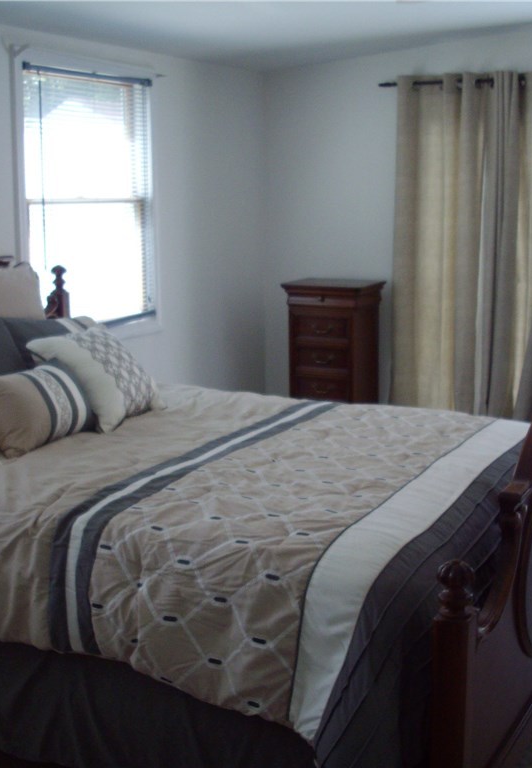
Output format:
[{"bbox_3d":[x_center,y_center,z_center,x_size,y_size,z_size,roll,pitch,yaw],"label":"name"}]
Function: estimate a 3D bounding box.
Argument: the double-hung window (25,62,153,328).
[{"bbox_3d":[-0.786,-0.831,4.990,0.100,1.140,0.920,5,12,27],"label":"double-hung window"}]

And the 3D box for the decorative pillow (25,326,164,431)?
[{"bbox_3d":[-0.572,-0.037,3.872,0.440,0.150,0.440,47,27,13],"label":"decorative pillow"}]

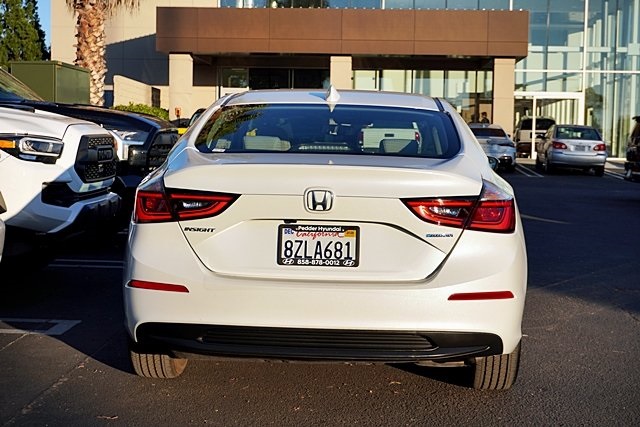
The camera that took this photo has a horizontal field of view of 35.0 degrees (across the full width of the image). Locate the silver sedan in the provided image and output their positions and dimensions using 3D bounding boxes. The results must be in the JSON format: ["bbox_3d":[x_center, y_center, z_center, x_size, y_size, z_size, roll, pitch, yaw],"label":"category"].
[{"bbox_3d":[7.669,-1.909,31.040,1.700,1.470,4.530,2,5,6],"label":"silver sedan"}]

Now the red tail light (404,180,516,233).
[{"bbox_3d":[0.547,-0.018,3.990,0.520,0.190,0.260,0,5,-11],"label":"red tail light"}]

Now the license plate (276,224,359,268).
[{"bbox_3d":[-0.005,0.122,3.823,0.311,0.160,0.020,1,5,3],"label":"license plate"}]

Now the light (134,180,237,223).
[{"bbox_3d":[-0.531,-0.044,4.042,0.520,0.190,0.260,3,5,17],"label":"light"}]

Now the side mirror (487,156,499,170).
[{"bbox_3d":[1.075,-0.303,6.628,0.210,0.150,0.150,1,5,3],"label":"side mirror"}]

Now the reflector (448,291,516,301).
[{"bbox_3d":[0.622,0.314,3.888,0.290,0.034,0.045,-1,5,-22],"label":"reflector"}]

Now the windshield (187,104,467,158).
[{"bbox_3d":[0.052,-0.404,4.763,1.200,0.280,0.820,1,5,3],"label":"windshield"}]

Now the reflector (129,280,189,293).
[{"bbox_3d":[-0.632,0.284,3.947,0.290,0.034,0.045,4,5,28],"label":"reflector"}]

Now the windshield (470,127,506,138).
[{"bbox_3d":[5.066,-2.420,30.797,1.300,0.330,0.650,2,5,7],"label":"windshield"}]

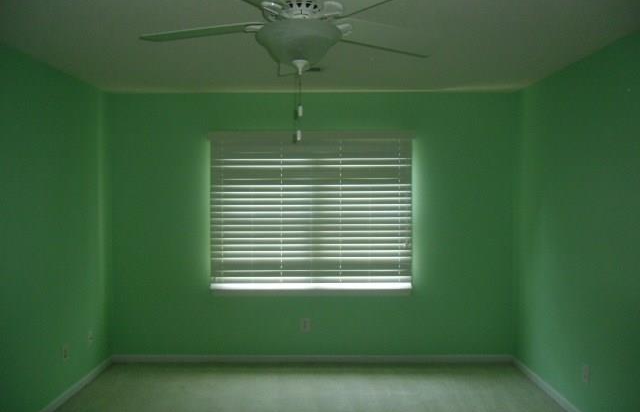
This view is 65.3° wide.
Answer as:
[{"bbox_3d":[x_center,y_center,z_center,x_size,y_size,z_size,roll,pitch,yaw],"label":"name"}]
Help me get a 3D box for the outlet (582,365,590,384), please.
[{"bbox_3d":[1.738,1.097,3.255,0.010,0.118,0.073,0,2,0],"label":"outlet"}]

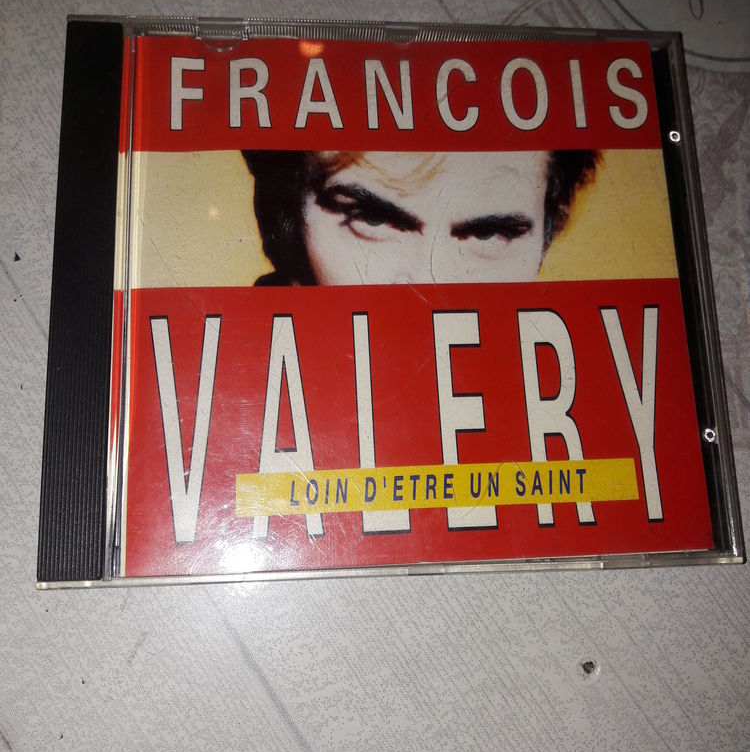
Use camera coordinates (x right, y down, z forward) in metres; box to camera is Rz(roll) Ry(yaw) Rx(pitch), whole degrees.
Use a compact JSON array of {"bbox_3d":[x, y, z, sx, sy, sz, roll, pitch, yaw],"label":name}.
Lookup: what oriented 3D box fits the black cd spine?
[{"bbox_3d":[-0.061,-0.019,0.173,0.012,0.008,0.122,-1,77,-5],"label":"black cd spine"}]

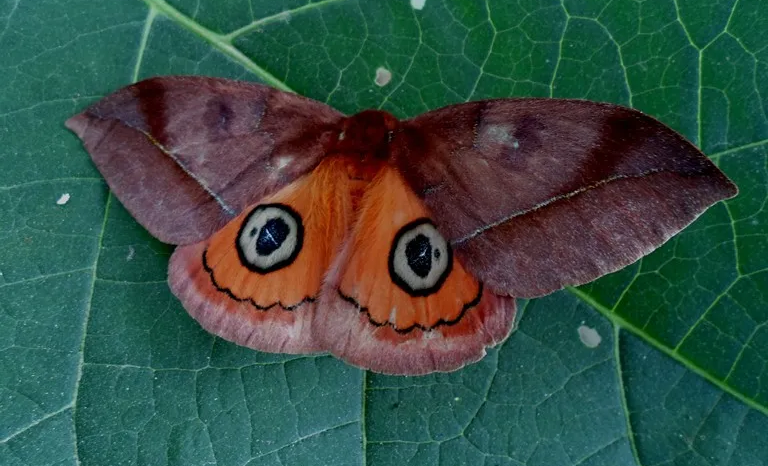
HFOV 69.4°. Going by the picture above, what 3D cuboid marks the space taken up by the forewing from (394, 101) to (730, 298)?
[{"bbox_3d":[0.025,-0.006,0.084,0.052,0.006,0.033,7,72,11],"label":"forewing"}]

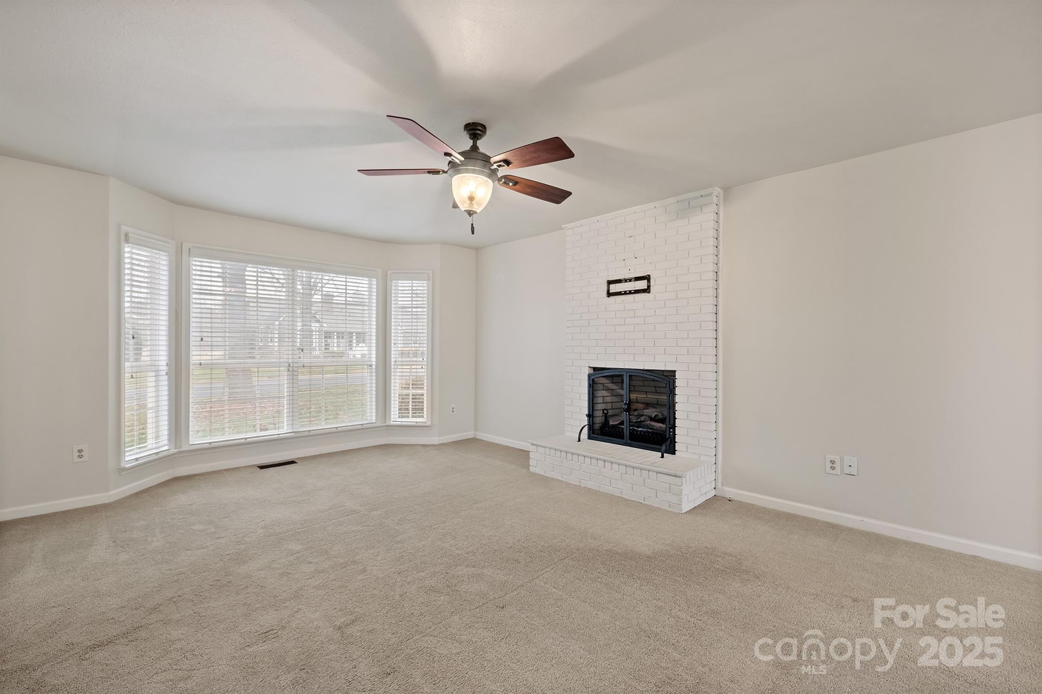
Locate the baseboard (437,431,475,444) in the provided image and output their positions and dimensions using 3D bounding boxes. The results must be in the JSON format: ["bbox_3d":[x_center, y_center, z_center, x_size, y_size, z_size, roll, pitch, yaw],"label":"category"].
[{"bbox_3d":[-0.805,1.148,5.482,0.570,0.080,0.016,0,0,-45],"label":"baseboard"}]

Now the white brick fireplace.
[{"bbox_3d":[0.836,-0.033,3.842,1.517,2.455,0.592,0,0,45],"label":"white brick fireplace"}]

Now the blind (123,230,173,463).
[{"bbox_3d":[-3.127,-0.002,3.626,0.056,1.798,0.460,0,0,0],"label":"blind"}]

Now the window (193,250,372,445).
[{"bbox_3d":[-2.391,-0.004,4.598,1.797,1.824,0.060,0,0,-45],"label":"window"}]

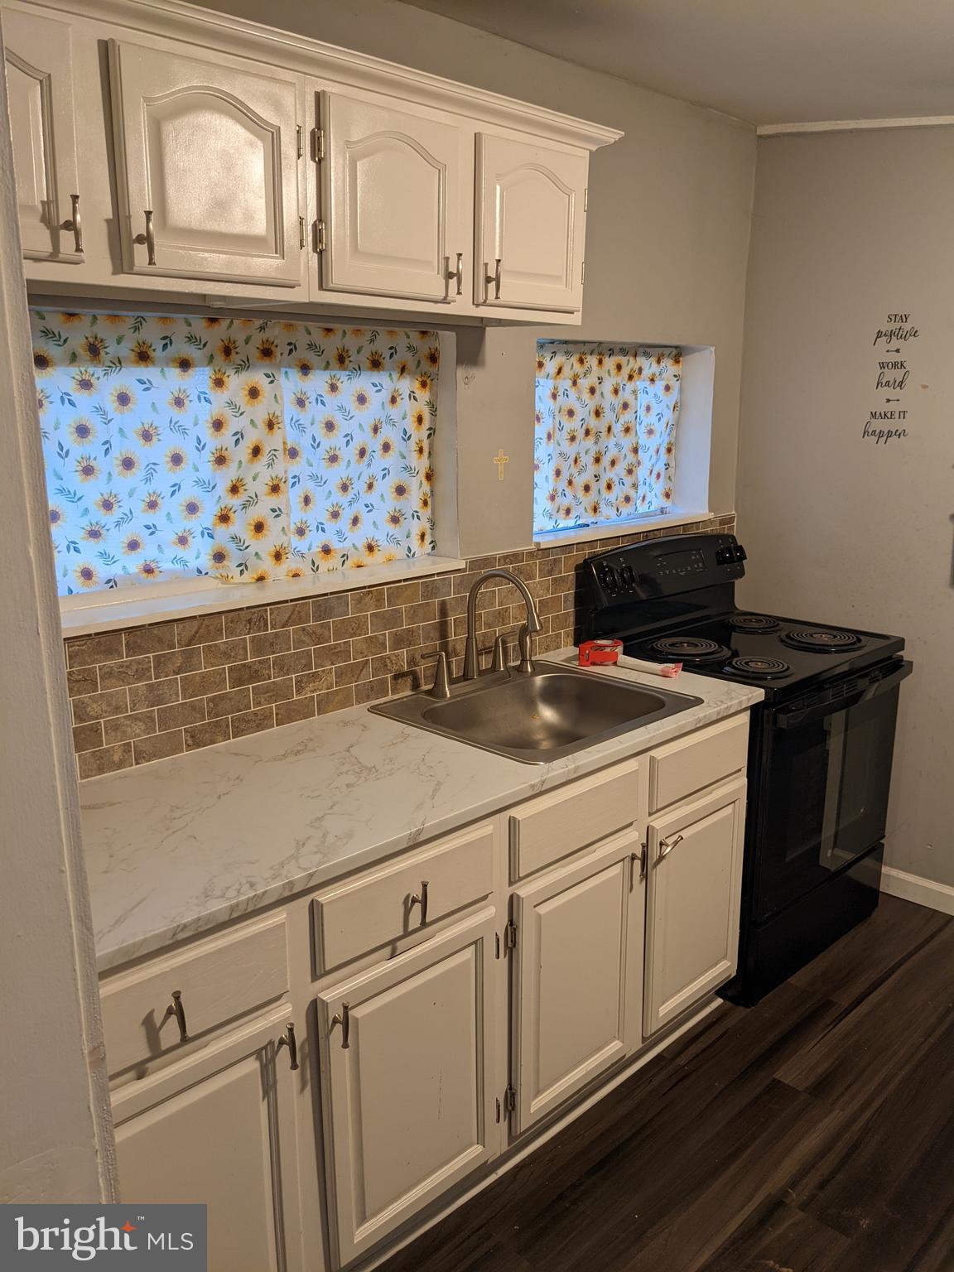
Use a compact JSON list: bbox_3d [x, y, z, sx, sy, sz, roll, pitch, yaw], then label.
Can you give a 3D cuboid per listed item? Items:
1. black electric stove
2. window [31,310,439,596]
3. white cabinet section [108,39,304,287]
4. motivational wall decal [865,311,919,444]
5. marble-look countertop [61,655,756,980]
[{"bbox_3d":[0.813,0.315,3.048,0.773,1.190,0.693,-13,19,-43],"label":"black electric stove"},{"bbox_3d":[-0.496,-0.398,2.174,1.109,0.554,0.040,-13,19,-43],"label":"window"},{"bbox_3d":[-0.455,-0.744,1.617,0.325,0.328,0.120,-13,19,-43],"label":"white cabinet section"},{"bbox_3d":[1.262,-0.780,3.028,0.006,0.385,0.147,-13,19,-43],"label":"motivational wall decal"},{"bbox_3d":[-0.134,0.253,2.126,1.805,0.035,0.629,-13,19,-43],"label":"marble-look countertop"}]

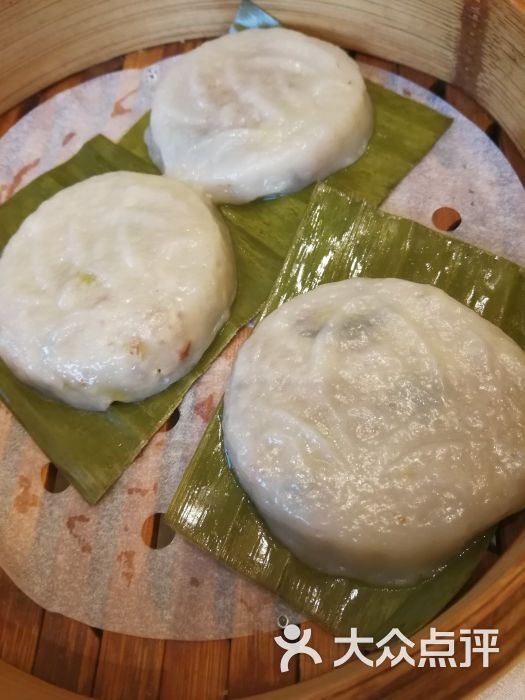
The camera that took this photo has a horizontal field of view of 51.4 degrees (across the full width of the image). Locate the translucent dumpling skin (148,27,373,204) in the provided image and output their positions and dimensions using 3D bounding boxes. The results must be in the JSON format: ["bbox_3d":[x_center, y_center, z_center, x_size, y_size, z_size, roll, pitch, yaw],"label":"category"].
[{"bbox_3d":[-0.001,-0.077,0.168,0.071,0.019,0.068,-2,64,4],"label":"translucent dumpling skin"}]

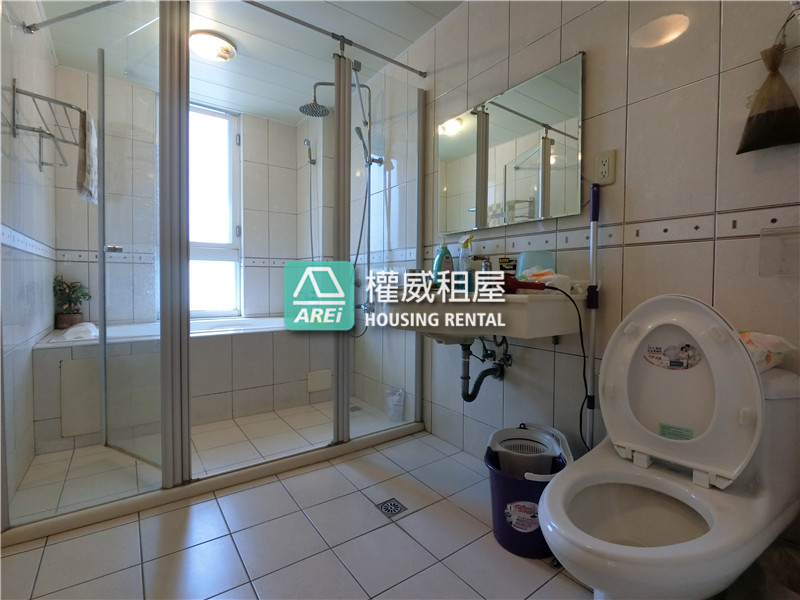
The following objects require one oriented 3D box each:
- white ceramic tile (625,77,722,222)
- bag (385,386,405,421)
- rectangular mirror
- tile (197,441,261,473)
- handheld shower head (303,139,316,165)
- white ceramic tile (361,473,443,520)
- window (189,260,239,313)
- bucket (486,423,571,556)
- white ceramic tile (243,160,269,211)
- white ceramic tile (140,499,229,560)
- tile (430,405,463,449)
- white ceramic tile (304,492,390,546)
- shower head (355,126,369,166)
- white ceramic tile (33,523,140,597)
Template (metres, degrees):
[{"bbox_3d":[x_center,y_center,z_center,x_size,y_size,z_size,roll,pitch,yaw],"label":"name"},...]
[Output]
[{"bbox_3d":[0.853,-0.458,1.174,0.010,0.400,0.248,-1,2,-36],"label":"white ceramic tile"},{"bbox_3d":[-0.035,0.657,2.357,0.085,0.210,0.120,-1,3,-36],"label":"bag"},{"bbox_3d":[0.446,-0.639,1.711,0.020,0.603,0.800,-1,2,-36],"label":"rectangular mirror"},{"bbox_3d":[-0.853,0.785,1.861,0.248,0.010,0.248,0,2,-36],"label":"tile"},{"bbox_3d":[-0.729,-1.194,2.980,0.090,0.200,0.065,0,2,-36],"label":"handheld shower head"},{"bbox_3d":[0.008,0.805,1.525,0.248,0.010,0.248,0,2,-36],"label":"white ceramic tile"},{"bbox_3d":[-1.557,-0.106,2.929,0.520,0.420,0.050,-1,2,-36],"label":"window"},{"bbox_3d":[0.426,0.655,1.257,0.270,0.315,0.275,1,2,19],"label":"bucket"},{"bbox_3d":[-1.210,-0.955,3.119,0.205,0.400,0.010,-1,3,-36],"label":"white ceramic tile"},{"bbox_3d":[-0.756,0.801,1.296,0.248,0.010,0.248,0,2,-36],"label":"white ceramic tile"},{"bbox_3d":[0.262,0.696,2.057,0.010,0.186,0.248,0,2,-36],"label":"tile"},{"bbox_3d":[-0.194,0.803,1.365,0.248,0.010,0.248,-1,2,-36],"label":"white ceramic tile"},{"bbox_3d":[-0.245,-1.012,2.417,0.055,0.235,0.070,-25,16,-32],"label":"shower head"},{"bbox_3d":[-0.958,0.802,1.154,0.248,0.010,0.248,0,2,-36],"label":"white ceramic tile"}]

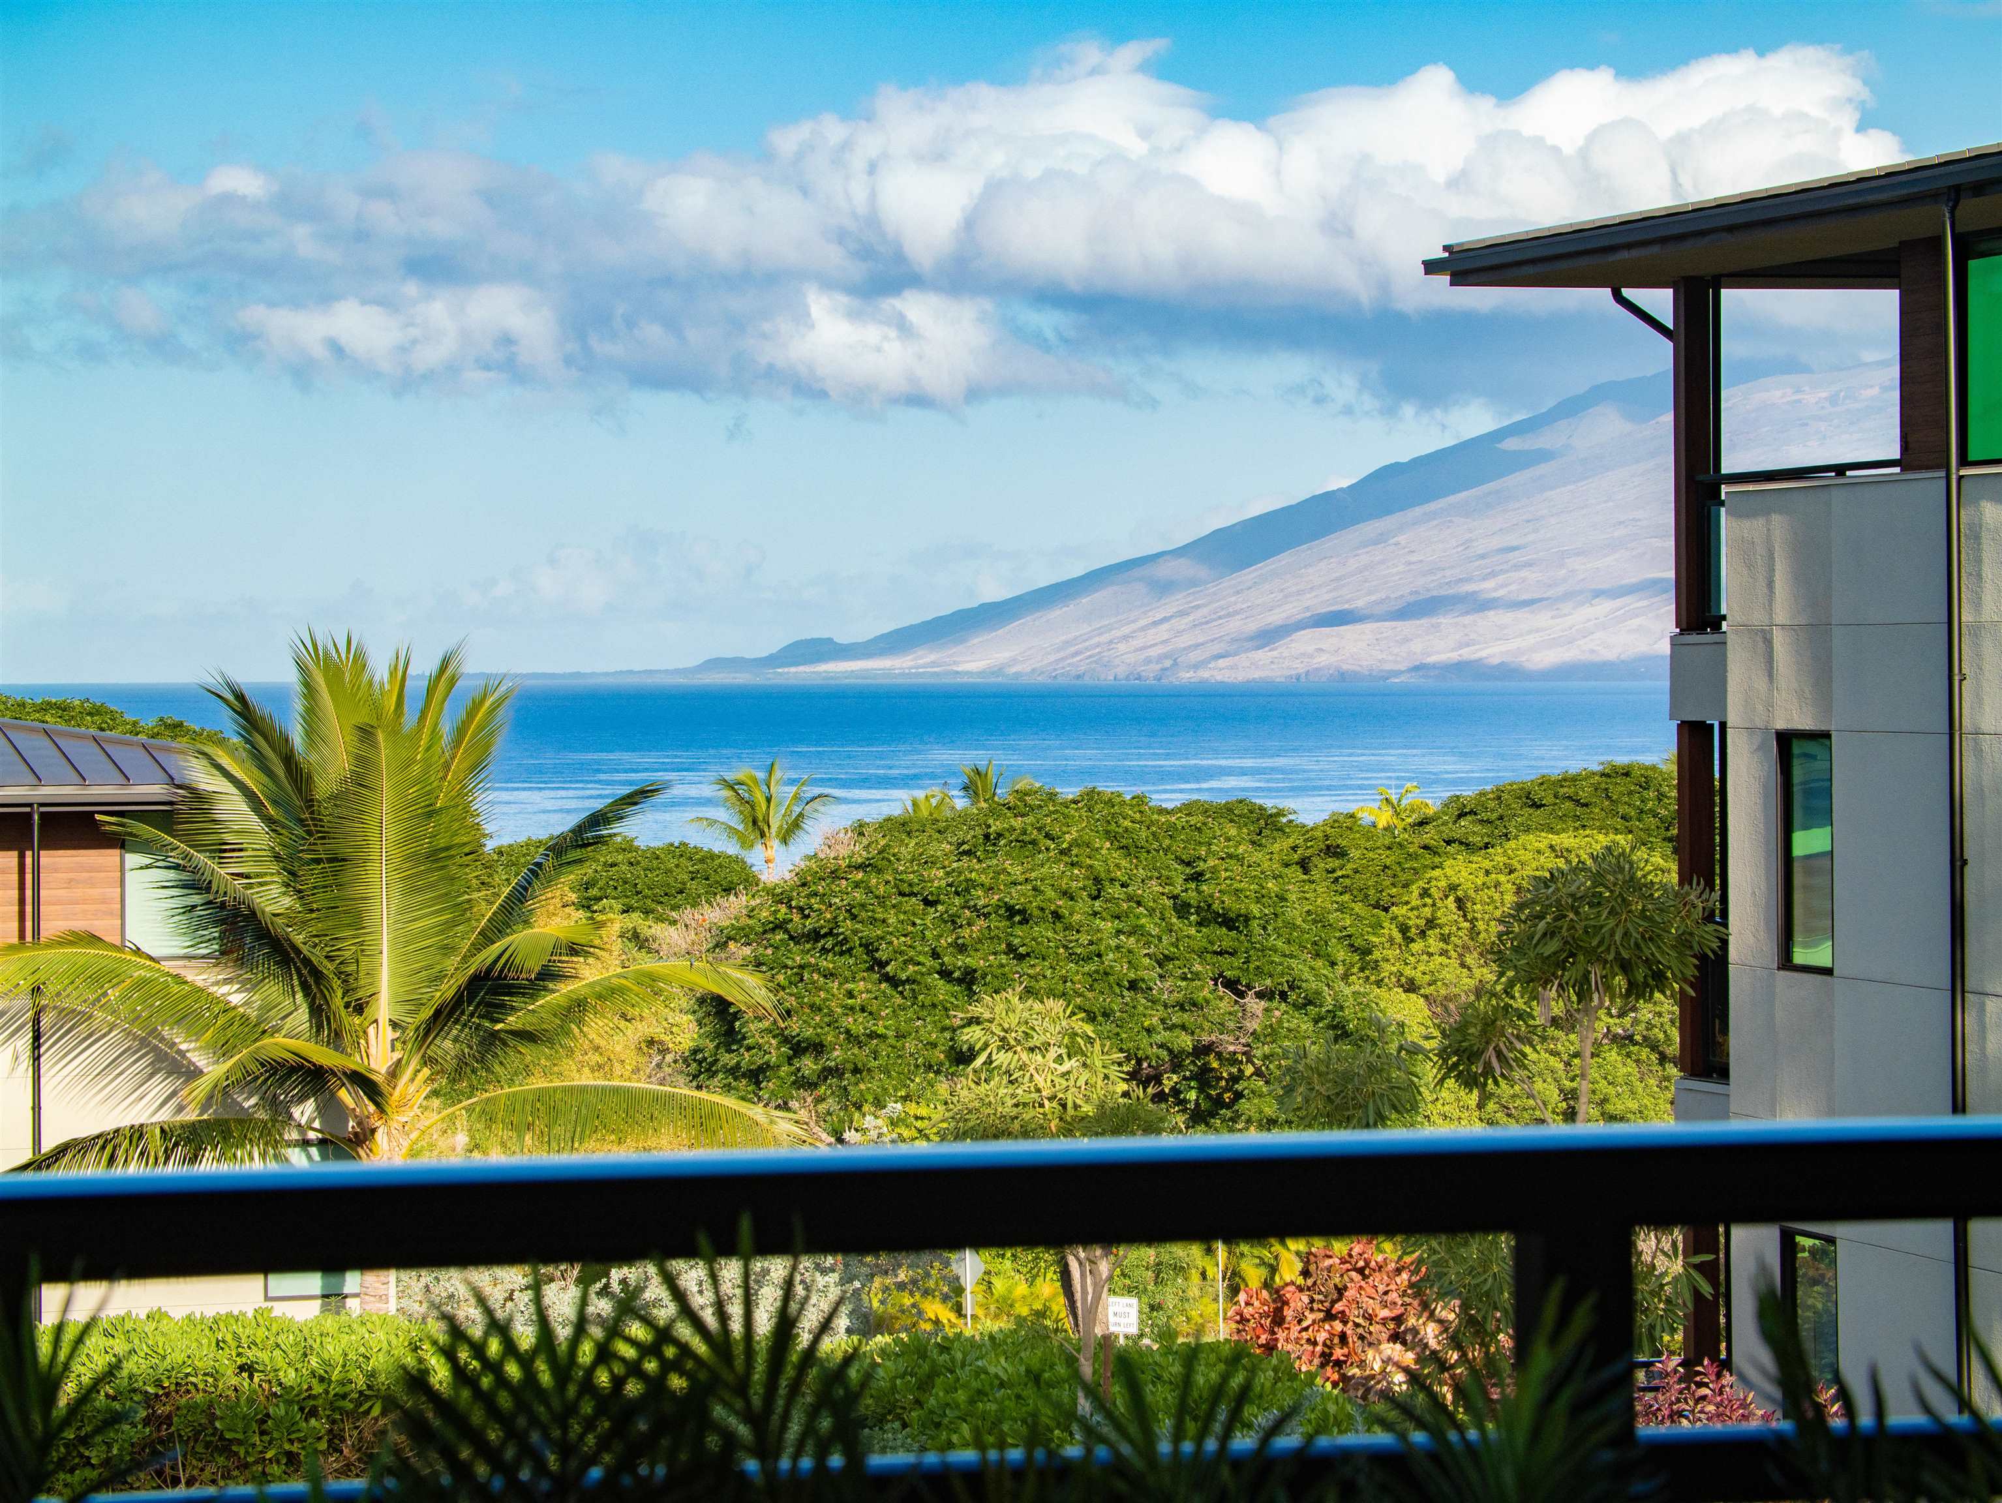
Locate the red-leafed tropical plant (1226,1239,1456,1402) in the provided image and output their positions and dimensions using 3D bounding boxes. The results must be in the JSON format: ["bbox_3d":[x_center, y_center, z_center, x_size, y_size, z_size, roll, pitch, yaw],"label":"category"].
[{"bbox_3d":[2.885,4.906,52.000,2.000,1.650,1.800,0,1,0],"label":"red-leafed tropical plant"}]

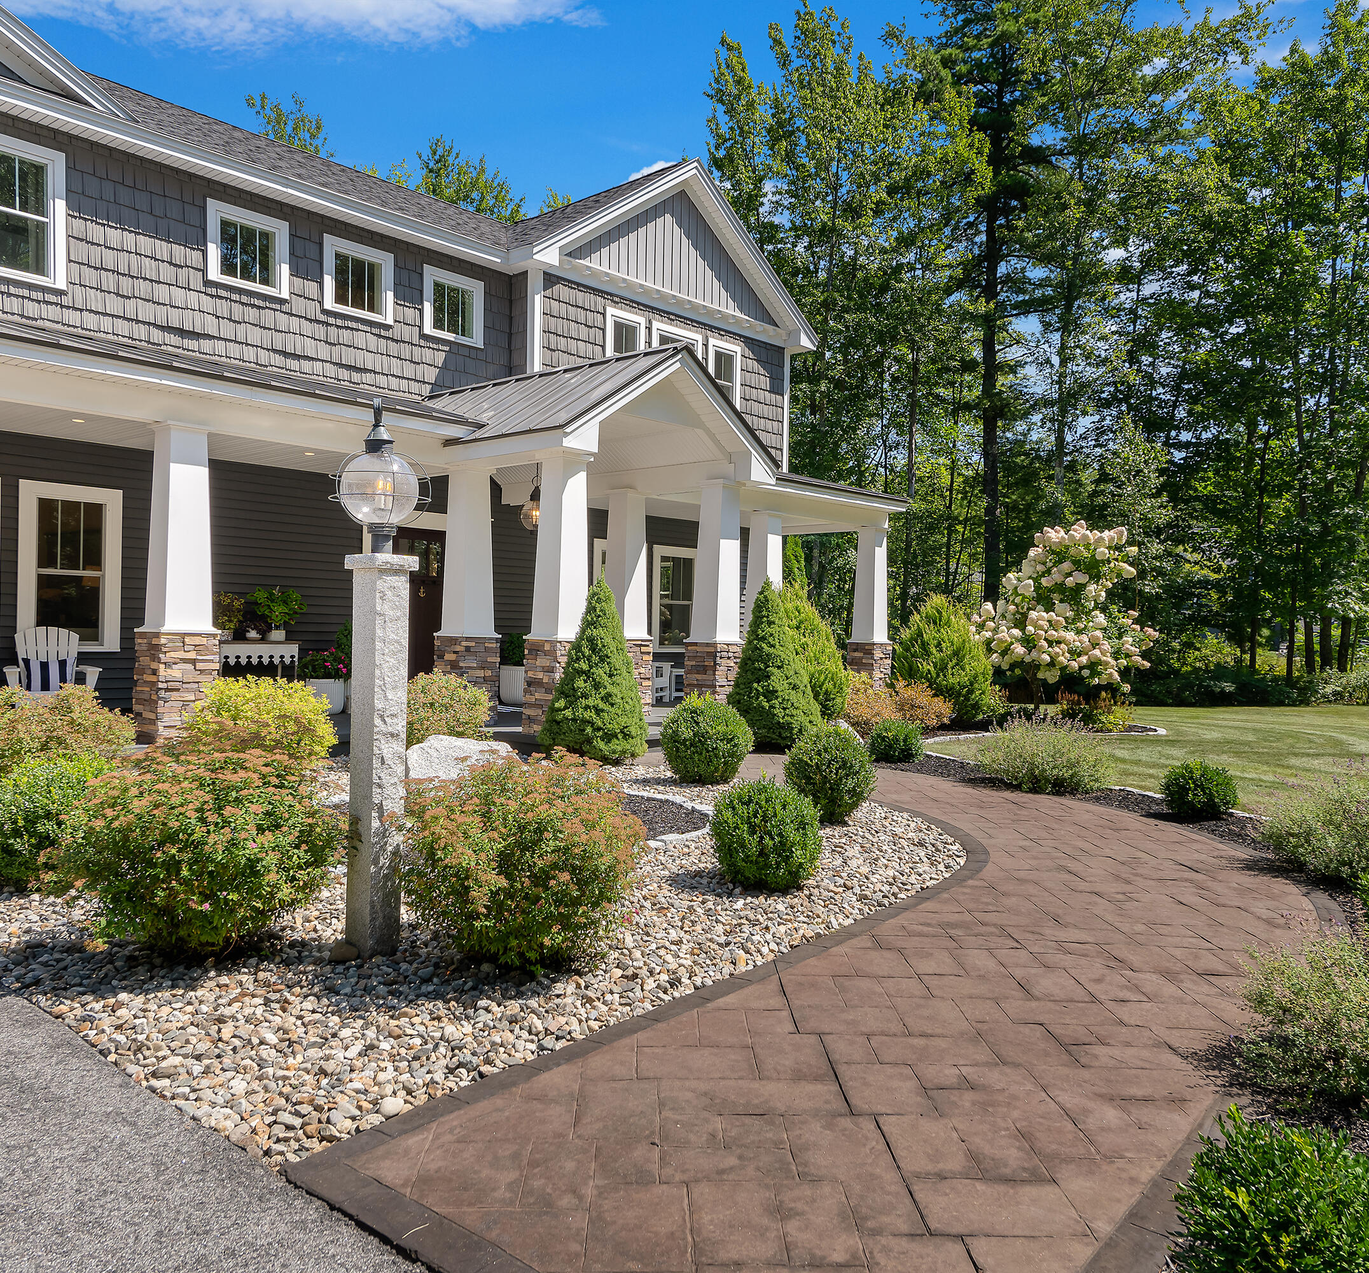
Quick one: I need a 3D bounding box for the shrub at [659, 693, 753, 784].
[{"bbox_3d":[0.159,0.785,9.300,0.710,0.680,0.700,0,0,0],"label":"shrub"}]

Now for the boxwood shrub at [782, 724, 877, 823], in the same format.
[{"bbox_3d":[0.956,0.891,8.048,0.610,0.619,0.610,1,0,7],"label":"boxwood shrub"}]

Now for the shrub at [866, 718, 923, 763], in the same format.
[{"bbox_3d":[1.955,0.961,11.300,0.520,0.400,0.520,0,0,0],"label":"shrub"}]

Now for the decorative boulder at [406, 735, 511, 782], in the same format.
[{"bbox_3d":[-1.741,0.943,9.449,0.870,0.360,0.650,1,0,-10],"label":"decorative boulder"}]

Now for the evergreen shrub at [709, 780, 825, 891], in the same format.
[{"bbox_3d":[0.400,0.972,5.950,0.540,0.530,0.540,0,0,0],"label":"evergreen shrub"}]

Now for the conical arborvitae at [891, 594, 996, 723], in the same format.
[{"bbox_3d":[3.459,0.279,16.300,1.400,1.720,1.400,0,0,0],"label":"conical arborvitae"}]

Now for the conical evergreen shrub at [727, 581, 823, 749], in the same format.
[{"bbox_3d":[0.908,0.275,12.394,0.970,1.673,0.950,1,0,4],"label":"conical evergreen shrub"}]

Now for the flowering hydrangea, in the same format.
[{"bbox_3d":[5.229,-0.288,16.800,2.580,2.600,2.400,0,0,0],"label":"flowering hydrangea"}]

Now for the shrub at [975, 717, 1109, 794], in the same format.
[{"bbox_3d":[2.753,0.908,9.400,1.020,0.540,0.950,0,0,0],"label":"shrub"}]

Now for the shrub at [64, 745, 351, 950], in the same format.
[{"bbox_3d":[-1.905,0.810,4.847,1.050,0.753,1.000,1,0,-21],"label":"shrub"}]

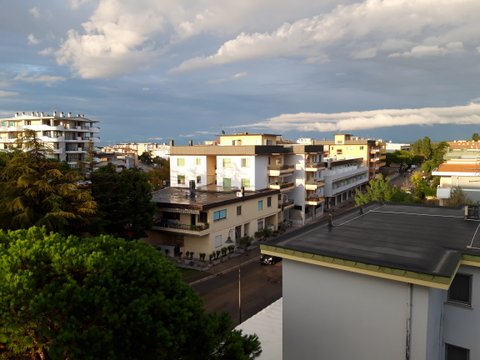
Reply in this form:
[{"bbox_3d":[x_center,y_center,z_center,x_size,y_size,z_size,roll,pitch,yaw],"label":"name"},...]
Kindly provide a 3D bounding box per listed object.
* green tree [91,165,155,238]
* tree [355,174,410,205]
[{"bbox_3d":[-14.075,4.056,43.596,7.800,12.300,7.800,3,7,32],"label":"green tree"},{"bbox_3d":[19.695,4.425,50.665,7.500,10.200,7.500,3,7,32],"label":"tree"}]

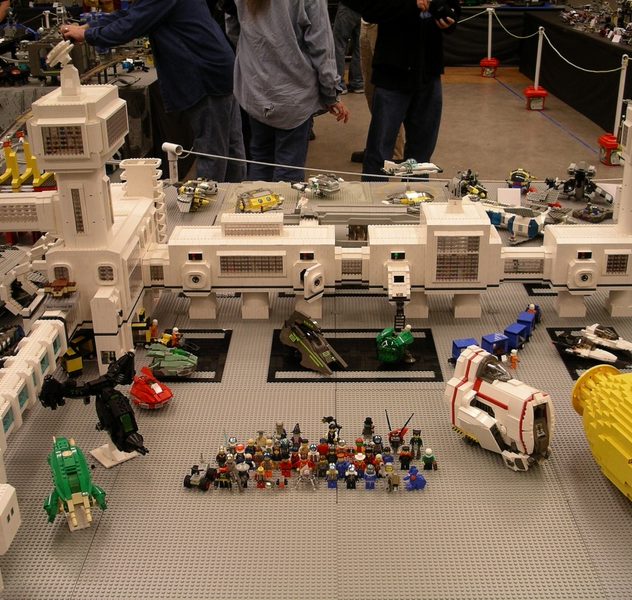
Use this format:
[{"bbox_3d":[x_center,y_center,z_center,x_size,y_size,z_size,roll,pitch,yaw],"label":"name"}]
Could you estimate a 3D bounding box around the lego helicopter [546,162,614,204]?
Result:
[{"bbox_3d":[0.925,-0.410,2.971,0.215,0.107,0.140,7,25,16],"label":"lego helicopter"}]

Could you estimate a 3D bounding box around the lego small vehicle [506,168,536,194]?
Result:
[{"bbox_3d":[0.745,-0.437,3.106,0.105,0.076,0.100,5,24,11],"label":"lego small vehicle"}]

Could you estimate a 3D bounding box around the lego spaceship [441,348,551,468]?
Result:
[{"bbox_3d":[0.329,0.188,1.512,0.102,0.176,0.174,-16,27,-32],"label":"lego spaceship"}]

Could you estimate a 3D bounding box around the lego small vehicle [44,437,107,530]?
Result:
[{"bbox_3d":[-0.372,0.284,1.321,0.096,0.056,0.165,-8,42,-16],"label":"lego small vehicle"}]

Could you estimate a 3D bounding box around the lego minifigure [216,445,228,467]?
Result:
[{"bbox_3d":[-0.164,0.273,1.496,0.025,0.042,0.018,0,23,1],"label":"lego minifigure"}]

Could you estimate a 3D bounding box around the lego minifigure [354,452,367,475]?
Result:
[{"bbox_3d":[0.078,0.286,1.477,0.025,0.045,0.018,0,24,1],"label":"lego minifigure"}]

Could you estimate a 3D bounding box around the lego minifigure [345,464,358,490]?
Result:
[{"bbox_3d":[0.061,0.300,1.458,0.025,0.042,0.018,0,24,1],"label":"lego minifigure"}]

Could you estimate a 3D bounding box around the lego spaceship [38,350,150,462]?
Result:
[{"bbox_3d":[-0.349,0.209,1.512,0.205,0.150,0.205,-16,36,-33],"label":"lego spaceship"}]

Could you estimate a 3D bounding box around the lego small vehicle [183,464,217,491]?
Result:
[{"bbox_3d":[-0.197,0.299,1.448,0.045,0.030,0.053,7,24,17],"label":"lego small vehicle"}]

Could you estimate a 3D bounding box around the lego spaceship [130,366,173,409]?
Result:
[{"bbox_3d":[-0.330,0.174,1.727,0.064,0.048,0.082,-19,29,-37],"label":"lego spaceship"}]

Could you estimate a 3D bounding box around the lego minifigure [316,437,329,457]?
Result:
[{"bbox_3d":[0.013,0.269,1.520,0.026,0.043,0.017,0,24,1],"label":"lego minifigure"}]

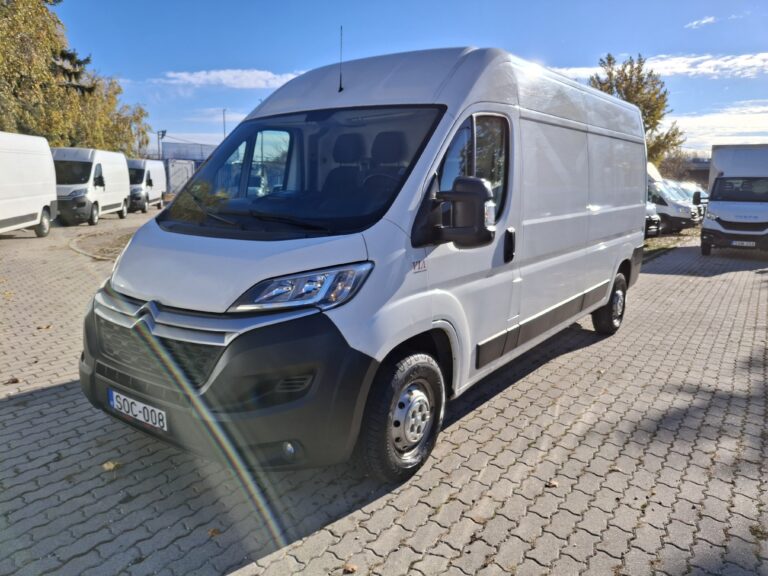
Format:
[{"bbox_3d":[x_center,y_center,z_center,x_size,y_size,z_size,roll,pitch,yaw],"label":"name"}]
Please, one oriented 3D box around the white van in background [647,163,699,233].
[{"bbox_3d":[9.057,-3.474,21.114,5.600,2.450,2.050,9,14,43],"label":"white van in background"}]

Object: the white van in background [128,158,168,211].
[{"bbox_3d":[-12.250,-4.980,26.800,2.050,2.520,5.900,-2,10,-12],"label":"white van in background"}]

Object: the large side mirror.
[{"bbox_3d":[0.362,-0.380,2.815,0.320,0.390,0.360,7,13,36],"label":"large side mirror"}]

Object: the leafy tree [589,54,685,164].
[{"bbox_3d":[12.524,-7.605,28.108,5.000,7.990,5.000,0,10,0],"label":"leafy tree"}]

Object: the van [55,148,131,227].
[{"bbox_3d":[-10.570,-3.530,19.070,2.050,2.520,5.900,-2,10,-12],"label":"van"}]

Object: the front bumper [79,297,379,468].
[{"bbox_3d":[-1.026,0.392,3.013,2.020,0.780,0.740,7,13,36],"label":"front bumper"}]

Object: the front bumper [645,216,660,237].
[{"bbox_3d":[8.104,-1.912,16.616,0.500,0.600,1.800,9,14,43],"label":"front bumper"}]

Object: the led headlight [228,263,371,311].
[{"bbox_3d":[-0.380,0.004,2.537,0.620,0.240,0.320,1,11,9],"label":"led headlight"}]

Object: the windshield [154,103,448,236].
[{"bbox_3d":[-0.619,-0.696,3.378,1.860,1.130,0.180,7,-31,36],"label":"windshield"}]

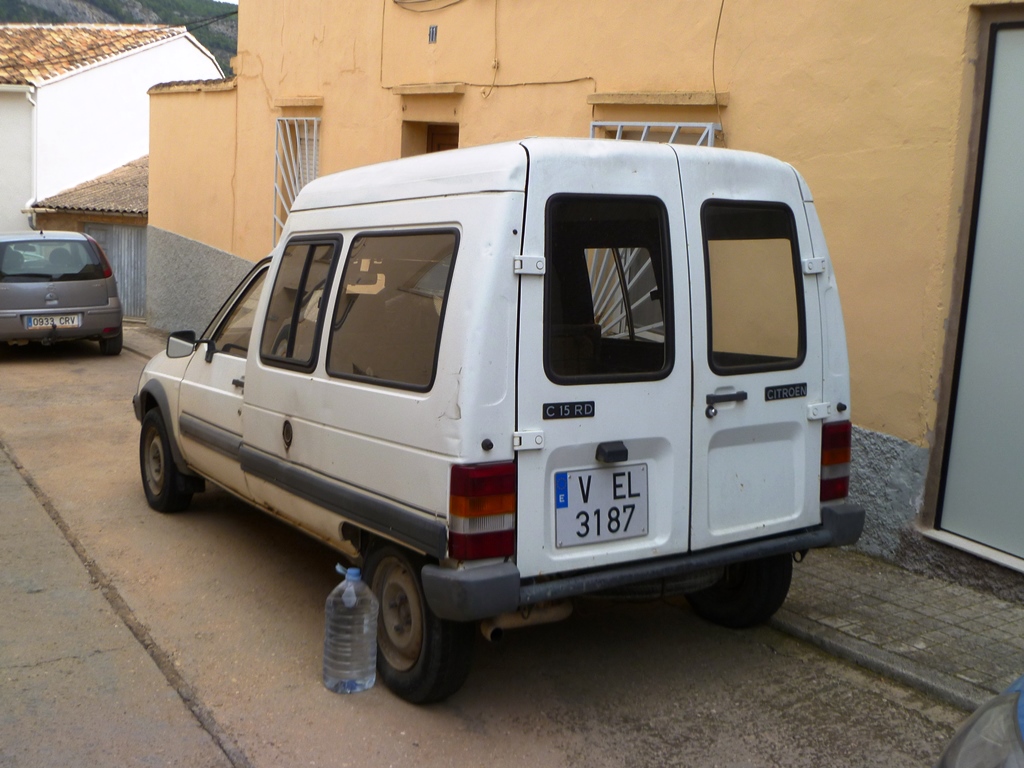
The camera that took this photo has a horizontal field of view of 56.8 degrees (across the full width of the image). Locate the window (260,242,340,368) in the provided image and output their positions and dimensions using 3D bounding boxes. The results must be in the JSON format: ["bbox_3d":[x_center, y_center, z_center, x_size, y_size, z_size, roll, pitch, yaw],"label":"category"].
[{"bbox_3d":[-0.745,-0.283,3.350,0.040,0.470,0.560,7,0,-35],"label":"window"}]

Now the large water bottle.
[{"bbox_3d":[-0.504,0.774,2.997,0.172,0.390,0.172,-1,8,-32],"label":"large water bottle"}]

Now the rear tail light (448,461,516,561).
[{"bbox_3d":[-0.081,0.341,2.572,0.170,0.265,0.115,-4,5,-32],"label":"rear tail light"}]

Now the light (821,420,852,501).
[{"bbox_3d":[1.112,0.264,3.307,0.165,0.270,0.110,-4,5,-32],"label":"light"}]

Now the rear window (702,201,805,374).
[{"bbox_3d":[0.781,-0.308,3.059,0.440,0.560,0.040,-4,1,-32],"label":"rear window"}]

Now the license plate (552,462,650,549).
[{"bbox_3d":[0.268,0.357,2.785,0.340,0.220,0.020,-4,5,-32],"label":"license plate"}]

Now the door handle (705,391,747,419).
[{"bbox_3d":[0.672,0.066,2.954,0.172,0.075,0.050,-4,5,-32],"label":"door handle"}]

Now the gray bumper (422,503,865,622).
[{"bbox_3d":[0.508,0.510,2.977,1.600,0.155,0.270,-4,5,-32],"label":"gray bumper"}]

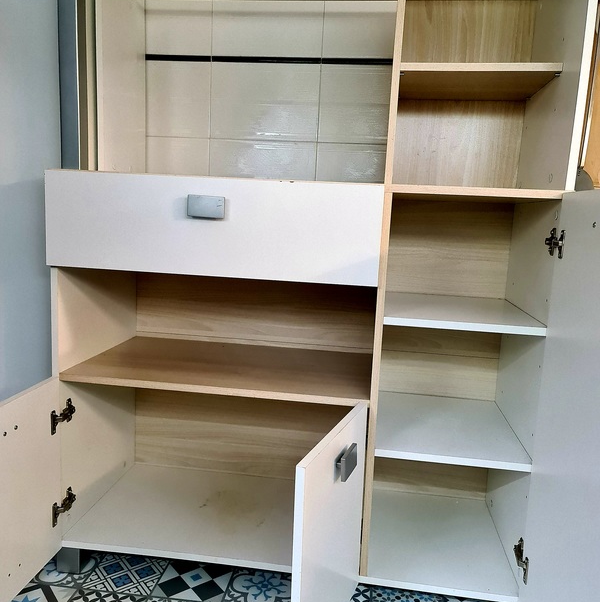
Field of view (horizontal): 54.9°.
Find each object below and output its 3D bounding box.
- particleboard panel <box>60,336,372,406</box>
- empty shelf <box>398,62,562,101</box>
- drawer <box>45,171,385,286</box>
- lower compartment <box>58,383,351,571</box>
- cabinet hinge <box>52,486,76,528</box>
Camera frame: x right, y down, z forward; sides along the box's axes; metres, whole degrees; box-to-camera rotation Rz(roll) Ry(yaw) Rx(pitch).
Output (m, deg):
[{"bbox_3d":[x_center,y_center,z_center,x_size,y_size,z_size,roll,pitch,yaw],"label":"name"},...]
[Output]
[{"bbox_3d":[-0.161,0.157,1.397,0.667,0.016,0.399,4,9,7],"label":"particleboard panel"},{"bbox_3d":[0.375,-0.481,1.280,0.310,0.015,0.295,4,9,7],"label":"empty shelf"},{"bbox_3d":[-0.158,-0.171,1.307,0.680,0.190,0.368,4,9,7],"label":"drawer"},{"bbox_3d":[-0.173,0.352,1.429,0.674,0.382,0.399,4,9,7],"label":"lower compartment"},{"bbox_3d":[-0.526,0.458,1.299,0.032,0.060,0.091,4,9,7],"label":"cabinet hinge"}]

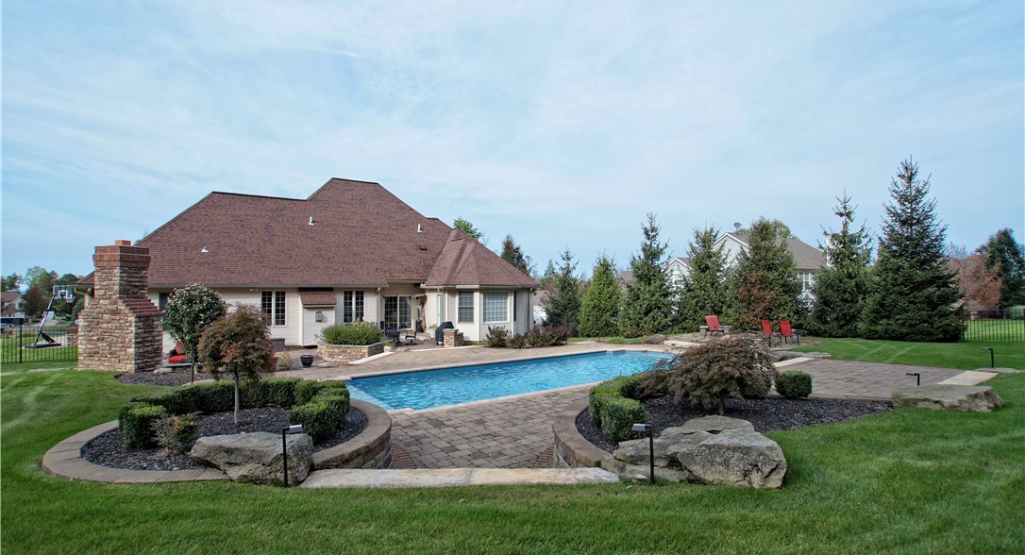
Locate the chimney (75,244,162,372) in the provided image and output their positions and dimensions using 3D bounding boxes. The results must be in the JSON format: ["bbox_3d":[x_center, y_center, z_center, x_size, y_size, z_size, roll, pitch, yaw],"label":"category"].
[{"bbox_3d":[-12.870,0.869,14.936,2.400,4.200,0.950,0,-1,15],"label":"chimney"}]

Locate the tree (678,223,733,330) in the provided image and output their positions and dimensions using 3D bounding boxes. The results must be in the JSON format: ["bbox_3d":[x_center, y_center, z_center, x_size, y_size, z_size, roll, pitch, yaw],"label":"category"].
[{"bbox_3d":[9.966,0.146,23.500,2.700,5.600,2.700,0,-1,0],"label":"tree"}]

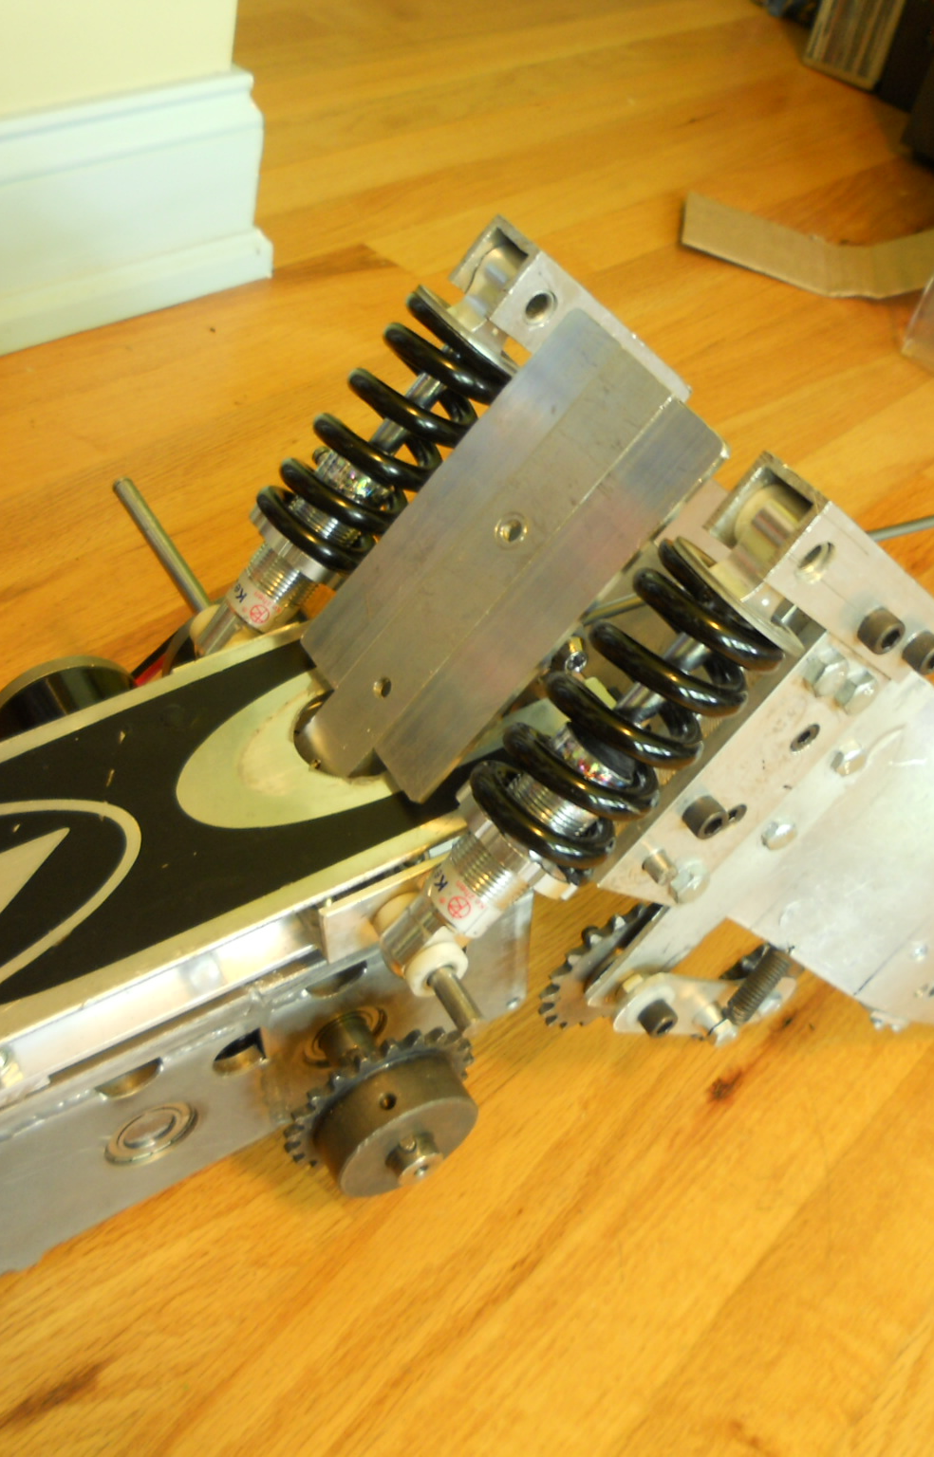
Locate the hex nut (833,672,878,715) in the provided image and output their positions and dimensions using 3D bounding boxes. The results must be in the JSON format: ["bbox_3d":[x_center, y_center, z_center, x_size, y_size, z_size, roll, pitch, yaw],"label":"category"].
[{"bbox_3d":[0.125,-0.011,0.487,0.013,0.013,0.006,-24,54,-19],"label":"hex nut"}]

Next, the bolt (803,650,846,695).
[{"bbox_3d":[0.110,-0.017,0.467,0.013,0.013,0.006,-24,54,-19],"label":"bolt"}]

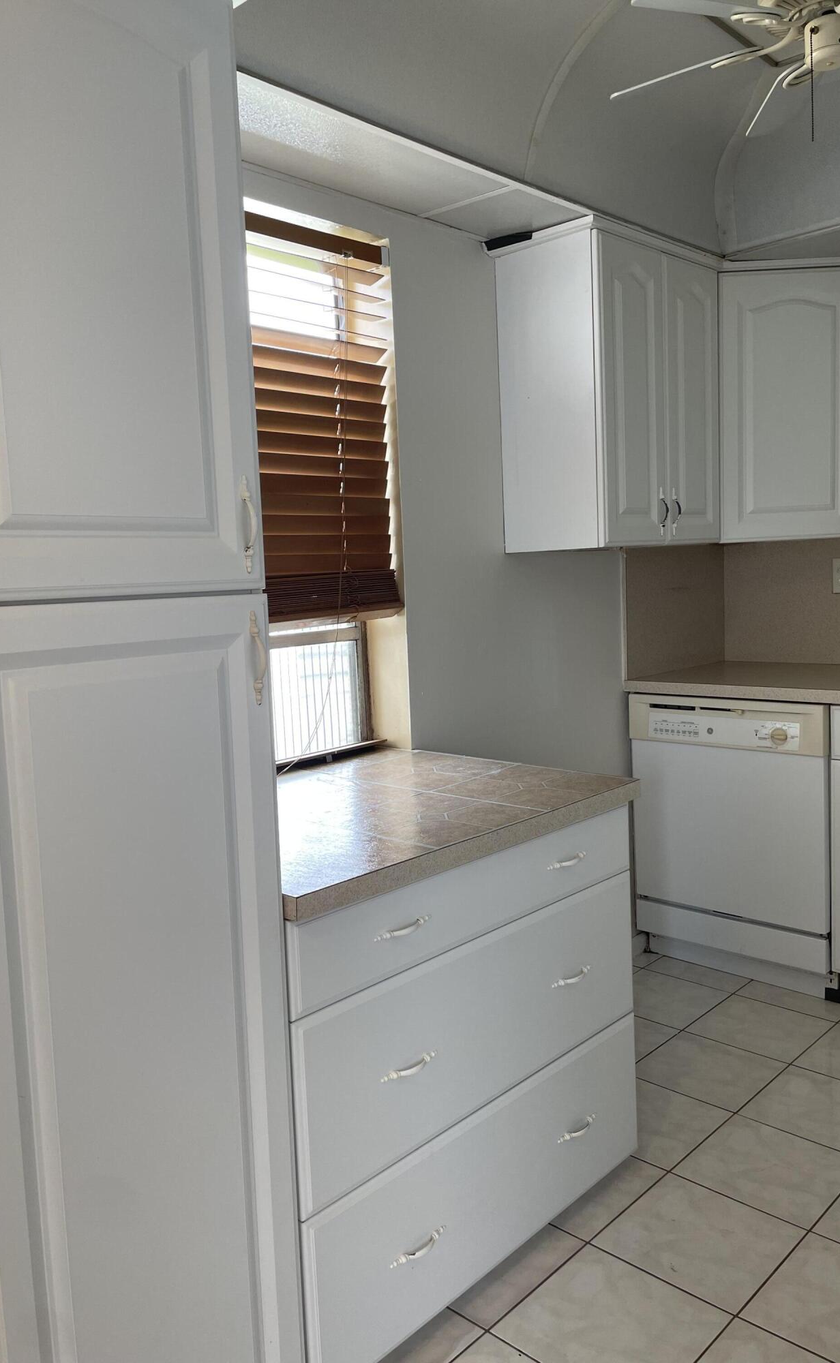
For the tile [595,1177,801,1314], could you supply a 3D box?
[{"bbox_3d":[0.537,1.073,1.968,0.302,0.010,0.299,4,9,44],"label":"tile"}]

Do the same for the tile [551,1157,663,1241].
[{"bbox_3d":[0.316,1.058,2.179,0.302,0.010,0.299,4,9,44],"label":"tile"}]

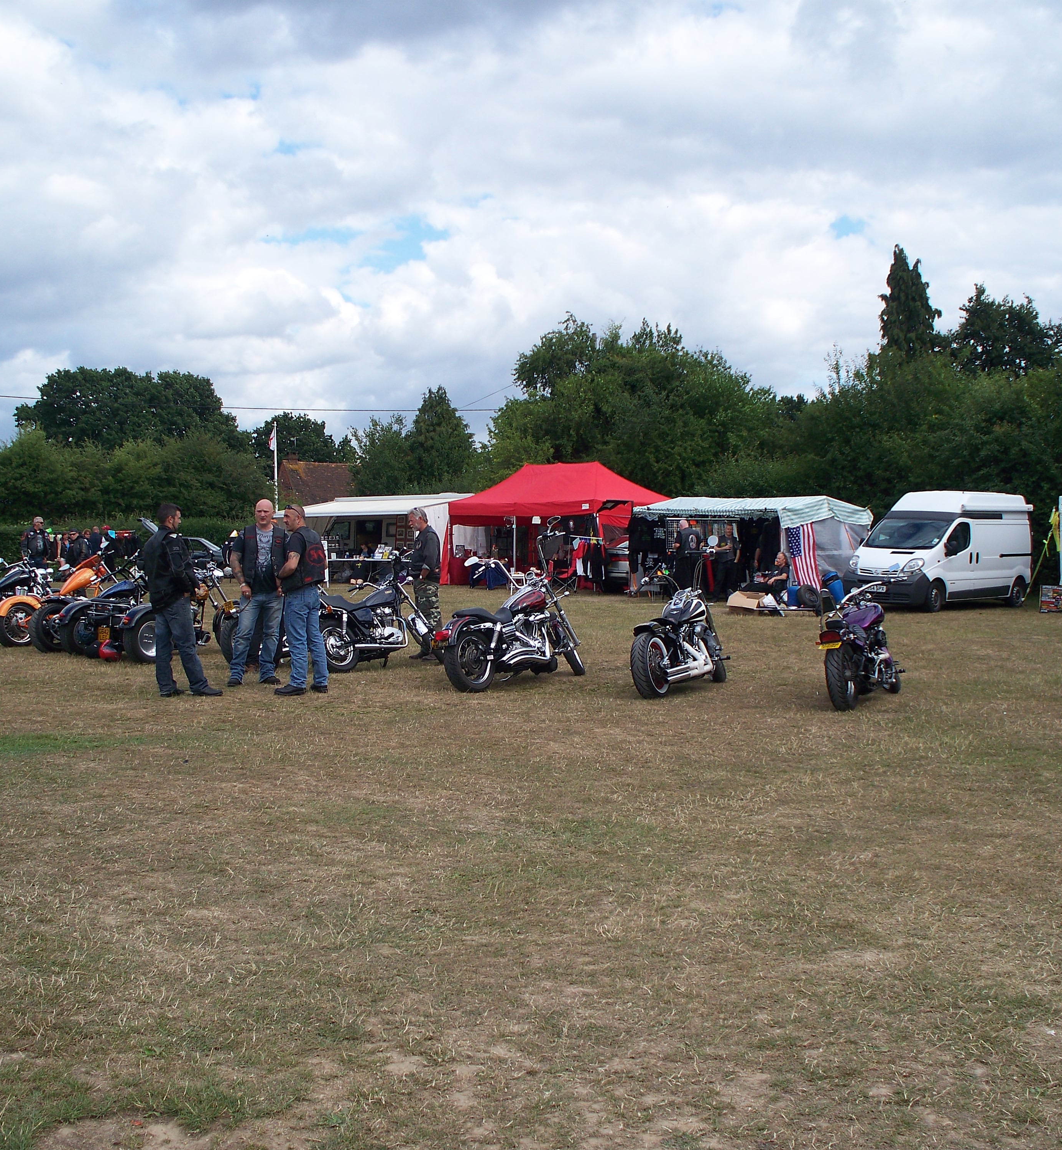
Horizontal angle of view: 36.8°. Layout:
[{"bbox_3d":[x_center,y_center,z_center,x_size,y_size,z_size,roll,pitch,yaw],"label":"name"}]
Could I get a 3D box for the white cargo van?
[{"bbox_3d":[8.650,-0.521,33.598,4.780,2.470,1.930,-1,2,-43],"label":"white cargo van"}]

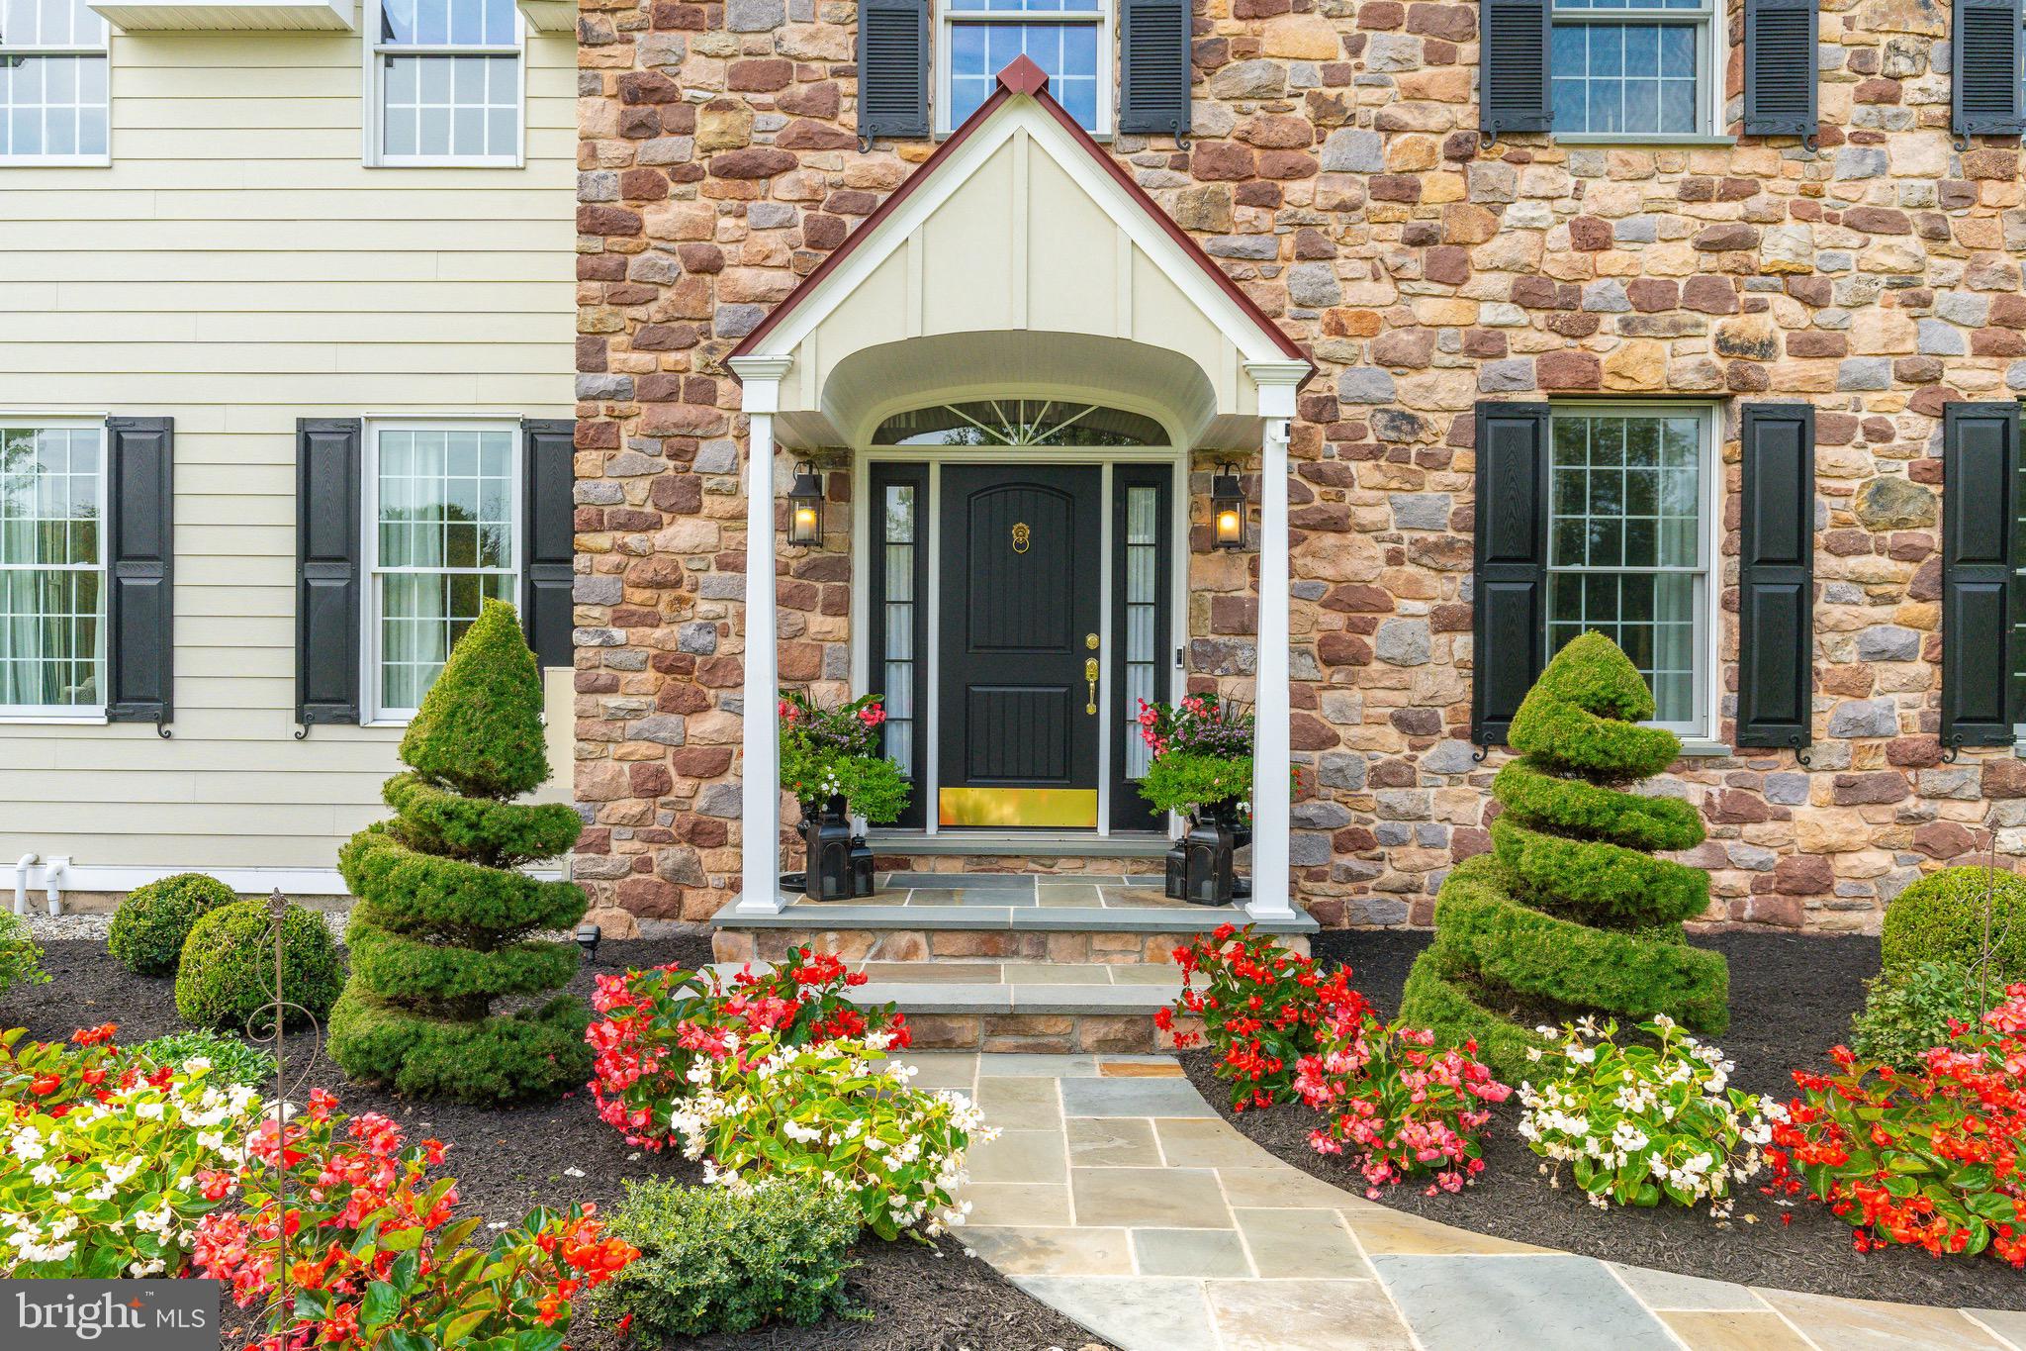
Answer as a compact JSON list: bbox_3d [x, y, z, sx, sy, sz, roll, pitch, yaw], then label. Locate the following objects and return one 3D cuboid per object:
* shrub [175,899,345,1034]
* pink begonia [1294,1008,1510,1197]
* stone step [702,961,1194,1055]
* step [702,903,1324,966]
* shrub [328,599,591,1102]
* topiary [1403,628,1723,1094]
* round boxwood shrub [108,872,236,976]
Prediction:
[{"bbox_3d":[-3.148,1.183,5.668,0.640,0.510,0.620,0,1,1],"label":"shrub"},{"bbox_3d":[1.191,1.271,4.181,0.650,0.480,0.580,0,1,1],"label":"pink begonia"},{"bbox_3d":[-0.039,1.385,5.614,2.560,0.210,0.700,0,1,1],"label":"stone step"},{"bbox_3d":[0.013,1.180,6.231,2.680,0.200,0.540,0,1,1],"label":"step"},{"bbox_3d":[-2.044,0.596,5.073,0.910,1.760,0.890,0,1,1],"label":"shrub"},{"bbox_3d":[2.088,0.644,5.149,1.170,1.630,1.120,0,1,1],"label":"topiary"},{"bbox_3d":[-4.032,1.189,6.554,0.590,0.470,0.570,0,1,0],"label":"round boxwood shrub"}]

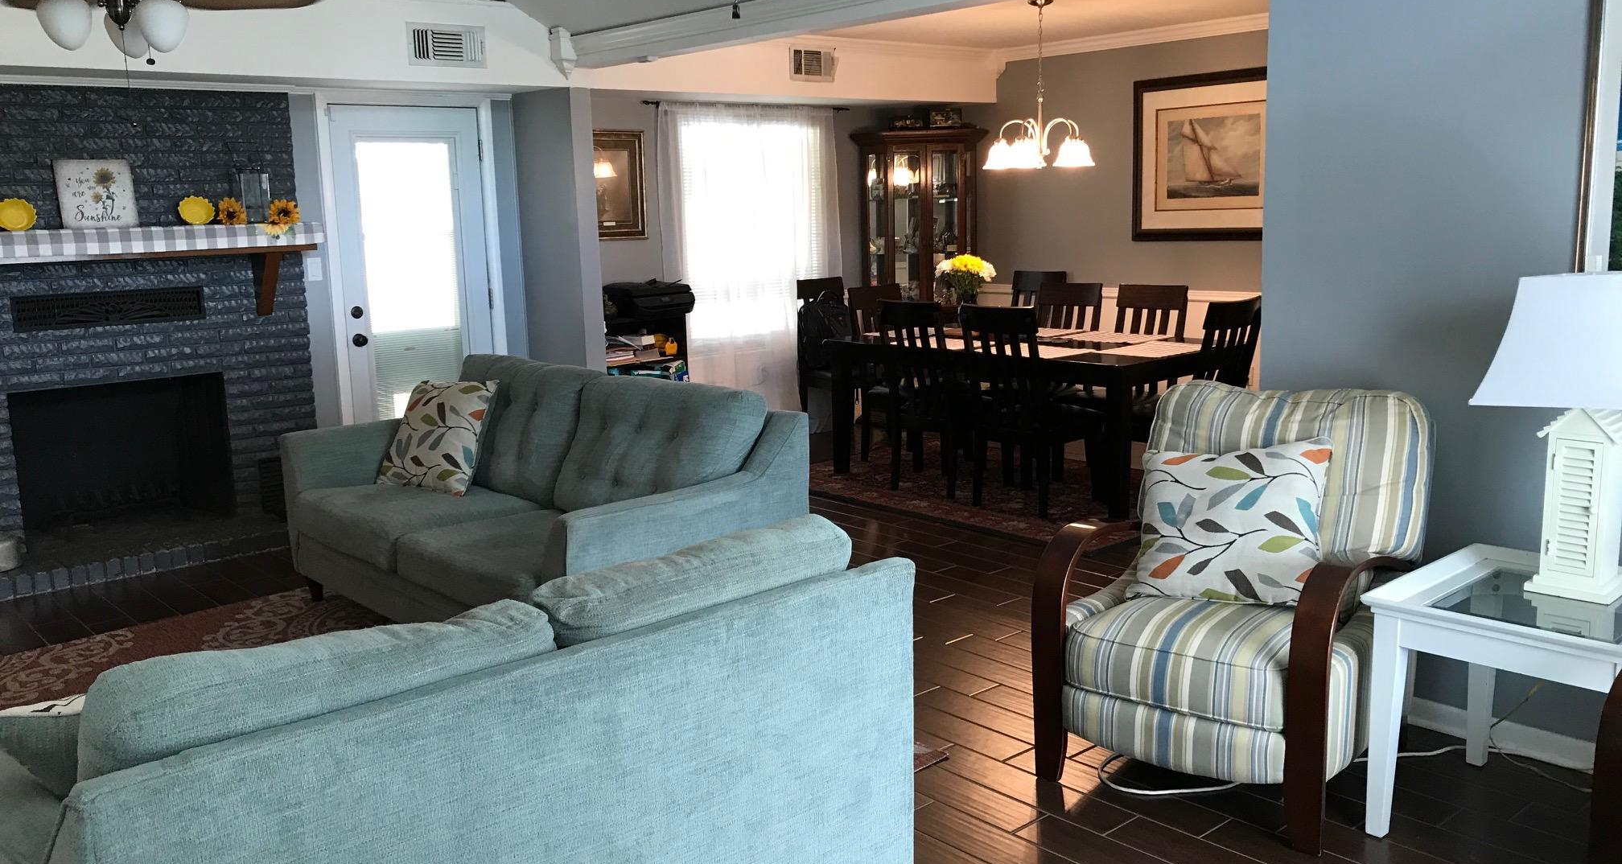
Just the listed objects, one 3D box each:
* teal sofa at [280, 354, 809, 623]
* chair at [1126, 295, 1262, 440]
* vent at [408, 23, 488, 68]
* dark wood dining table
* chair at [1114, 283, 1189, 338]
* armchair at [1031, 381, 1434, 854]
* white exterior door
[{"bbox_3d":[-1.060,0.278,4.783,0.920,0.940,2.140,-10,13,-41],"label":"teal sofa"},{"bbox_3d":[1.858,-0.146,6.404,0.460,1.010,0.580,-10,13,-41],"label":"chair"},{"bbox_3d":[-1.717,-1.829,6.221,0.398,0.195,0.020,-10,13,-41],"label":"vent"},{"bbox_3d":[1.189,-0.122,7.233,1.140,0.755,2.050,-10,13,-41],"label":"dark wood dining table"},{"bbox_3d":[1.722,-0.289,7.236,0.580,1.010,0.460,-10,13,-41],"label":"chair"},{"bbox_3d":[1.161,0.411,3.566,0.760,0.980,0.930,6,13,37],"label":"armchair"},{"bbox_3d":[-2.021,-0.648,6.830,0.785,2.030,0.050,-10,13,-41],"label":"white exterior door"}]

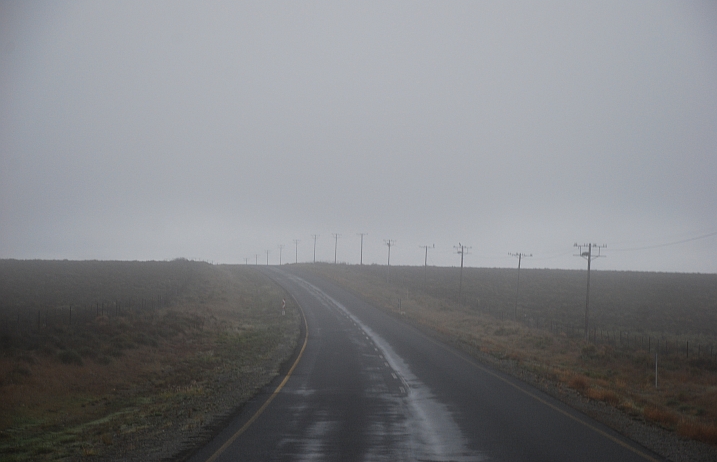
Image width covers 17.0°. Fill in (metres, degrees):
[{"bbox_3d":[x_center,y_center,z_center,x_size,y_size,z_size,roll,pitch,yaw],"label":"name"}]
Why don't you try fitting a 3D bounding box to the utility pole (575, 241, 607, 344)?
[{"bbox_3d":[16.376,4.334,170.000,2.360,6.890,0.300,2,-1,-1],"label":"utility pole"}]

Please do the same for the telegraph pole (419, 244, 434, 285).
[{"bbox_3d":[10.628,5.509,374.000,2.380,6.800,0.280,2,-1,-3],"label":"telegraph pole"}]

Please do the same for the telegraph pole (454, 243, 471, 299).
[{"bbox_3d":[13.062,5.395,302.000,2.320,7.260,0.300,2,-1,-2],"label":"telegraph pole"}]

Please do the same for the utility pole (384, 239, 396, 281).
[{"bbox_3d":[5.700,5.608,440.000,2.300,7.910,0.300,2,-1,-3],"label":"utility pole"}]

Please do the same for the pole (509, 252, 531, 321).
[{"bbox_3d":[15.928,5.572,236.000,2.400,6.900,0.280,3,-1,-1],"label":"pole"}]

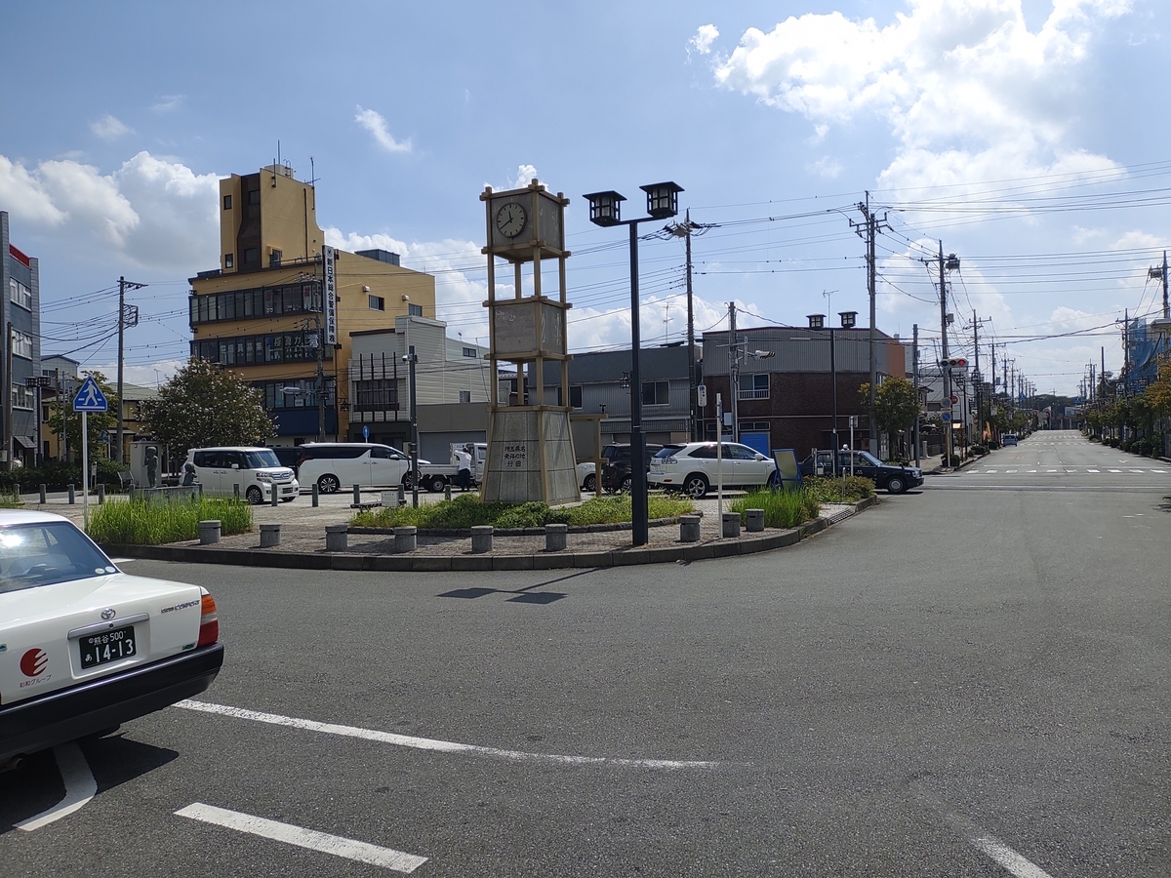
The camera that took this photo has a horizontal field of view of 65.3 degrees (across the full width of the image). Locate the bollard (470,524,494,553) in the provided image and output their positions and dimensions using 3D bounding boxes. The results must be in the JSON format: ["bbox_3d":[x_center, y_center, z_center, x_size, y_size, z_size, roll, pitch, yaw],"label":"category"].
[{"bbox_3d":[-1.646,1.604,14.592,0.355,0.400,0.355,-1,0,-7],"label":"bollard"}]

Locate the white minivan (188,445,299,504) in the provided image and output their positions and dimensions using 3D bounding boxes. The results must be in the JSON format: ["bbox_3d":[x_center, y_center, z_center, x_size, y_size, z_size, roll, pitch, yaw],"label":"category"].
[{"bbox_3d":[-11.000,1.159,29.100,3.400,1.780,1.480,-1,0,23],"label":"white minivan"}]

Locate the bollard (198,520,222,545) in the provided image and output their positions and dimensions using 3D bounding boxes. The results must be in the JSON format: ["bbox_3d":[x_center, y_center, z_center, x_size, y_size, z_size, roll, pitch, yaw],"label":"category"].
[{"bbox_3d":[-6.679,1.667,16.250,0.345,0.390,0.345,-1,0,-22],"label":"bollard"}]

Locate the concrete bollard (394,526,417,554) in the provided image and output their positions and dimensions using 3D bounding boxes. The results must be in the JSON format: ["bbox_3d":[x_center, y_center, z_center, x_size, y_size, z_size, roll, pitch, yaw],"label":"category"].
[{"bbox_3d":[-2.898,1.632,14.679,0.355,0.400,0.355,-1,0,-11],"label":"concrete bollard"}]

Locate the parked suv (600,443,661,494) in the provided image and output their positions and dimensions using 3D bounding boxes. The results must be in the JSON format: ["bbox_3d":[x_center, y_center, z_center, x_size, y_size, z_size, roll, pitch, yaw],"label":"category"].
[{"bbox_3d":[2.923,0.968,33.119,4.550,1.660,1.800,-1,0,-14],"label":"parked suv"}]

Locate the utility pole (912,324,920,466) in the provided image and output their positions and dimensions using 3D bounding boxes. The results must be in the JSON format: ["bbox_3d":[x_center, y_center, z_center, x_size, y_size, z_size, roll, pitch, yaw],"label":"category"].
[{"bbox_3d":[18.471,-2.420,51.000,0.270,8.200,0.270,-1,0,27],"label":"utility pole"}]

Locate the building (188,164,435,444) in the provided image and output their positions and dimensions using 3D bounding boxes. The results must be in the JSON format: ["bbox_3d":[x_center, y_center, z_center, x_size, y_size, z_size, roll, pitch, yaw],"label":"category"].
[{"bbox_3d":[-19.749,-7.911,66.759,13.300,21.100,11.000,-1,0,25],"label":"building"}]

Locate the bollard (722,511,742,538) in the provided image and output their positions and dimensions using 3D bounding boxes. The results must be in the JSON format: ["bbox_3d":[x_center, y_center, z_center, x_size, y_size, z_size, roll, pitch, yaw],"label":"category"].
[{"bbox_3d":[2.550,1.517,16.039,0.355,0.400,0.355,-1,0,9],"label":"bollard"}]

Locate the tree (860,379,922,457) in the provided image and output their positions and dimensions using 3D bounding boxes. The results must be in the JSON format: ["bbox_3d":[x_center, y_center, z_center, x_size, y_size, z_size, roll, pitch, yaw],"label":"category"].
[{"bbox_3d":[16.585,-0.832,50.001,3.200,5.100,3.200,-1,0,26],"label":"tree"}]

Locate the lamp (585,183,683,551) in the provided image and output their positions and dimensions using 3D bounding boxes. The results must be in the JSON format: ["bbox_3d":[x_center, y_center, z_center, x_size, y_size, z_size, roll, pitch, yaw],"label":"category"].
[{"bbox_3d":[0.852,-1.209,15.280,1.610,5.920,0.580,-1,0,25],"label":"lamp"}]

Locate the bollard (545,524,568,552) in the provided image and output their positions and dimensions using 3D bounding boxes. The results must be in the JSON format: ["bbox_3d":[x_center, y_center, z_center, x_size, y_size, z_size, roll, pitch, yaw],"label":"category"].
[{"bbox_3d":[-0.455,1.532,14.200,0.345,0.390,0.345,-1,0,-2],"label":"bollard"}]

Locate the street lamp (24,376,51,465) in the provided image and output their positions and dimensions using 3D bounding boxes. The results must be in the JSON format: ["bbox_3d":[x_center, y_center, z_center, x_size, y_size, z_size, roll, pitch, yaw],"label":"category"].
[{"bbox_3d":[-29.615,-0.279,49.506,1.600,5.900,0.580,-1,0,25],"label":"street lamp"}]

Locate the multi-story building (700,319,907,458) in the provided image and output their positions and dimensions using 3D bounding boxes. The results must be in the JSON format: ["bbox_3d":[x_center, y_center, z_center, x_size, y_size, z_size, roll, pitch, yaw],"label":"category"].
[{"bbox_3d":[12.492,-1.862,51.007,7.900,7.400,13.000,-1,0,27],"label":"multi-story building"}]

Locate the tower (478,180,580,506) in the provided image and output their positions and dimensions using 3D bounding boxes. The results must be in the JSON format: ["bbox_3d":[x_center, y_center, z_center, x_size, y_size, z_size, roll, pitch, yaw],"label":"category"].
[{"bbox_3d":[-1.276,-2.111,20.502,1.670,7.030,1.670,-1,0,26],"label":"tower"}]

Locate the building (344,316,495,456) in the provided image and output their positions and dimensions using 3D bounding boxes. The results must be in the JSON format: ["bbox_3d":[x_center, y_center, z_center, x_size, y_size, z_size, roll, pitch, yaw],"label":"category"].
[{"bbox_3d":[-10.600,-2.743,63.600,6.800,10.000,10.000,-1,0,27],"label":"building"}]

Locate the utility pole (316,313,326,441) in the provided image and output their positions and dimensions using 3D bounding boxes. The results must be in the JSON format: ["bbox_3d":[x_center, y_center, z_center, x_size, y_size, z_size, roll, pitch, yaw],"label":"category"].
[{"bbox_3d":[-17.497,-3.610,60.500,0.450,12.000,0.450,-1,0,27],"label":"utility pole"}]

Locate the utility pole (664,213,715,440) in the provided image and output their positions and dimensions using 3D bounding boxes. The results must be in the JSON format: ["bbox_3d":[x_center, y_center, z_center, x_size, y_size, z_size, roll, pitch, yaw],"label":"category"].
[{"bbox_3d":[5.331,-4.729,46.025,2.300,13.300,1.200,-1,0,26],"label":"utility pole"}]

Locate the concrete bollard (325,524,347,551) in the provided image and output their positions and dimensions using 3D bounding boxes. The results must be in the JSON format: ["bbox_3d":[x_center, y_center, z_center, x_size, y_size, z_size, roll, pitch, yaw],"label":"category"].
[{"bbox_3d":[-4.067,1.610,14.900,0.345,0.390,0.345,-1,0,-15],"label":"concrete bollard"}]

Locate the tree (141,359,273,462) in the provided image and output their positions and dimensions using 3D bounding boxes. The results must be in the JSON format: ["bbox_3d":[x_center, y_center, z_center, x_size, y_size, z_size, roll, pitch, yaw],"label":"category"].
[{"bbox_3d":[-17.181,-0.611,41.500,5.800,5.750,5.600,-1,0,-22],"label":"tree"}]

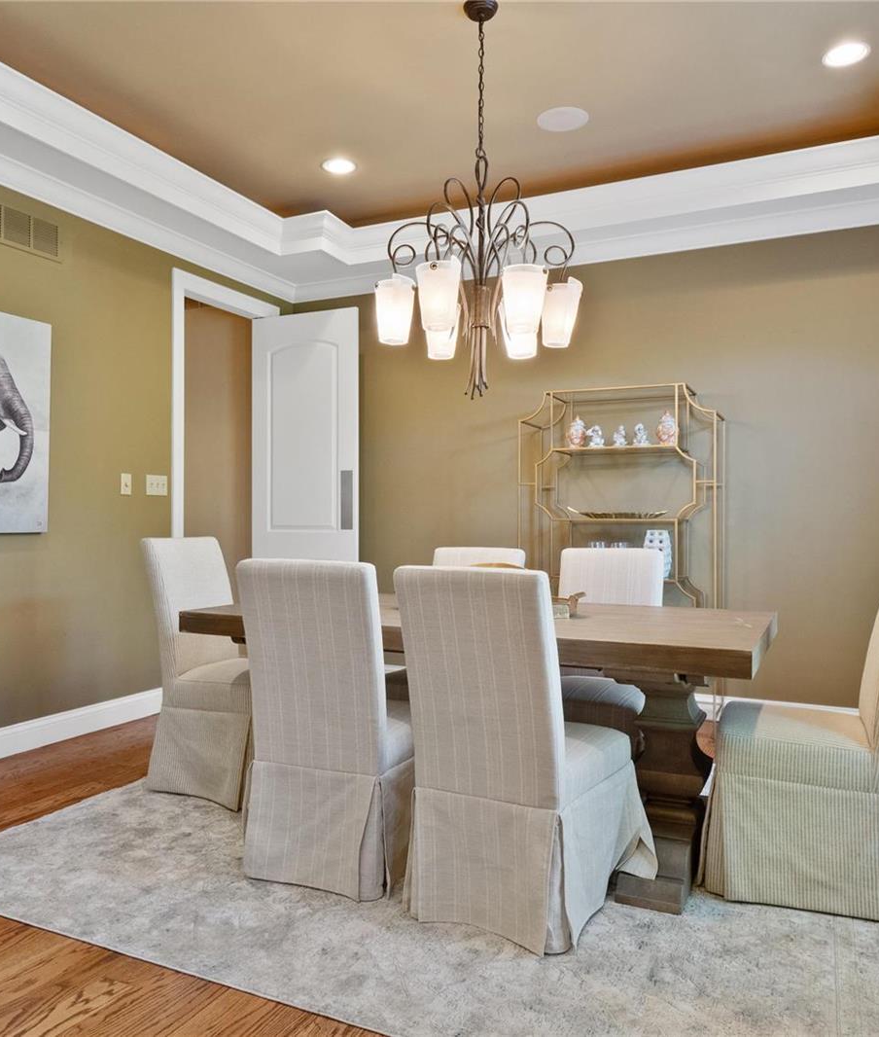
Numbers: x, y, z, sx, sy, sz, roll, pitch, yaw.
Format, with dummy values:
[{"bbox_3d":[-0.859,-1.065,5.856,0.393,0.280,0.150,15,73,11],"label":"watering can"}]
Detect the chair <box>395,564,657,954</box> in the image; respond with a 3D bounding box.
[{"bbox_3d":[0.229,0.613,2.237,0.530,0.955,0.670,0,0,28],"label":"chair"}]

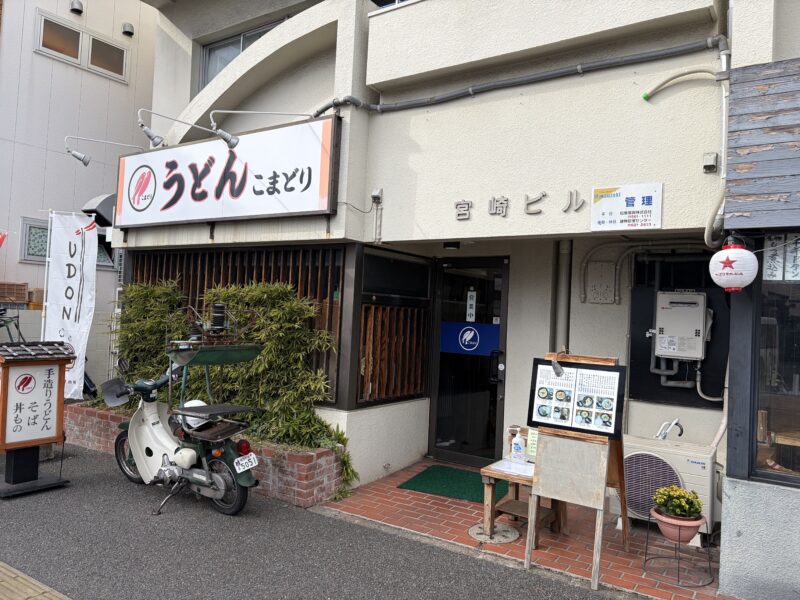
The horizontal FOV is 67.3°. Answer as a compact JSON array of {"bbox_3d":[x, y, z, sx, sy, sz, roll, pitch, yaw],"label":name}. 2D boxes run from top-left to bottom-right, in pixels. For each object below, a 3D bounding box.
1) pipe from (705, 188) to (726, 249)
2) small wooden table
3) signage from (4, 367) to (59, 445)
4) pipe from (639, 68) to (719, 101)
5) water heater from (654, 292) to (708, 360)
[{"bbox_3d":[1.919,-0.496,3.655,0.125,0.365,0.100,1,-1,34],"label":"pipe"},{"bbox_3d":[0.908,1.479,4.431,0.440,0.480,0.490,2,-2,34],"label":"small wooden table"},{"bbox_3d":[-3.048,0.858,4.972,0.060,0.615,0.385,1,-1,36],"label":"signage"},{"bbox_3d":[1.801,-1.392,3.874,0.460,0.155,0.110,2,-2,34],"label":"pipe"},{"bbox_3d":[2.224,0.197,4.728,0.348,0.500,0.200,1,-1,34],"label":"water heater"}]

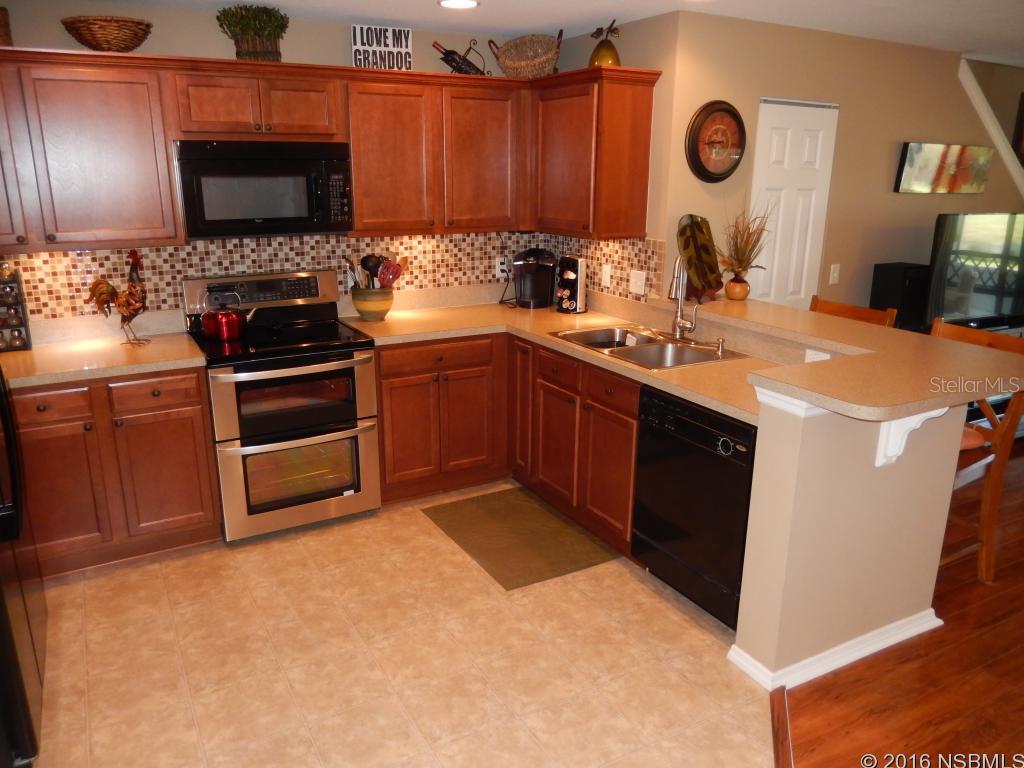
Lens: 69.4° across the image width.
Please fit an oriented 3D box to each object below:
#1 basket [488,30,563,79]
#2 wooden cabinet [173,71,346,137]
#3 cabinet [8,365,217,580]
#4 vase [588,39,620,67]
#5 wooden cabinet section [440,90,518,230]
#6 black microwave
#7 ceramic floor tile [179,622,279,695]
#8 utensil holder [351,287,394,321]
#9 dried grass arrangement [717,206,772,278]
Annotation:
[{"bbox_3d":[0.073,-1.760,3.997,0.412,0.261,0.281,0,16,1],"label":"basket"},{"bbox_3d":[-1.218,-1.302,3.516,0.765,0.281,0.339,-9,18,-28],"label":"wooden cabinet"},{"bbox_3d":[-1.876,0.321,3.455,0.844,0.880,0.633,-9,18,-29],"label":"cabinet"},{"bbox_3d":[0.470,-1.646,3.752,0.161,0.211,0.161,0,16,0],"label":"vase"},{"bbox_3d":[-0.227,-1.220,4.043,0.445,0.710,0.320,-8,18,-27],"label":"wooden cabinet section"},{"bbox_3d":[-1.209,-0.944,3.582,0.760,0.417,0.412,-9,18,-28],"label":"black microwave"},{"bbox_3d":[-1.017,1.002,2.675,0.304,0.010,0.304,-9,18,-28],"label":"ceramic floor tile"},{"bbox_3d":[-0.771,-0.445,4.108,0.225,0.178,0.225,0,16,0],"label":"utensil holder"},{"bbox_3d":[1.198,-0.729,3.811,0.271,0.342,0.231,5,17,17],"label":"dried grass arrangement"}]

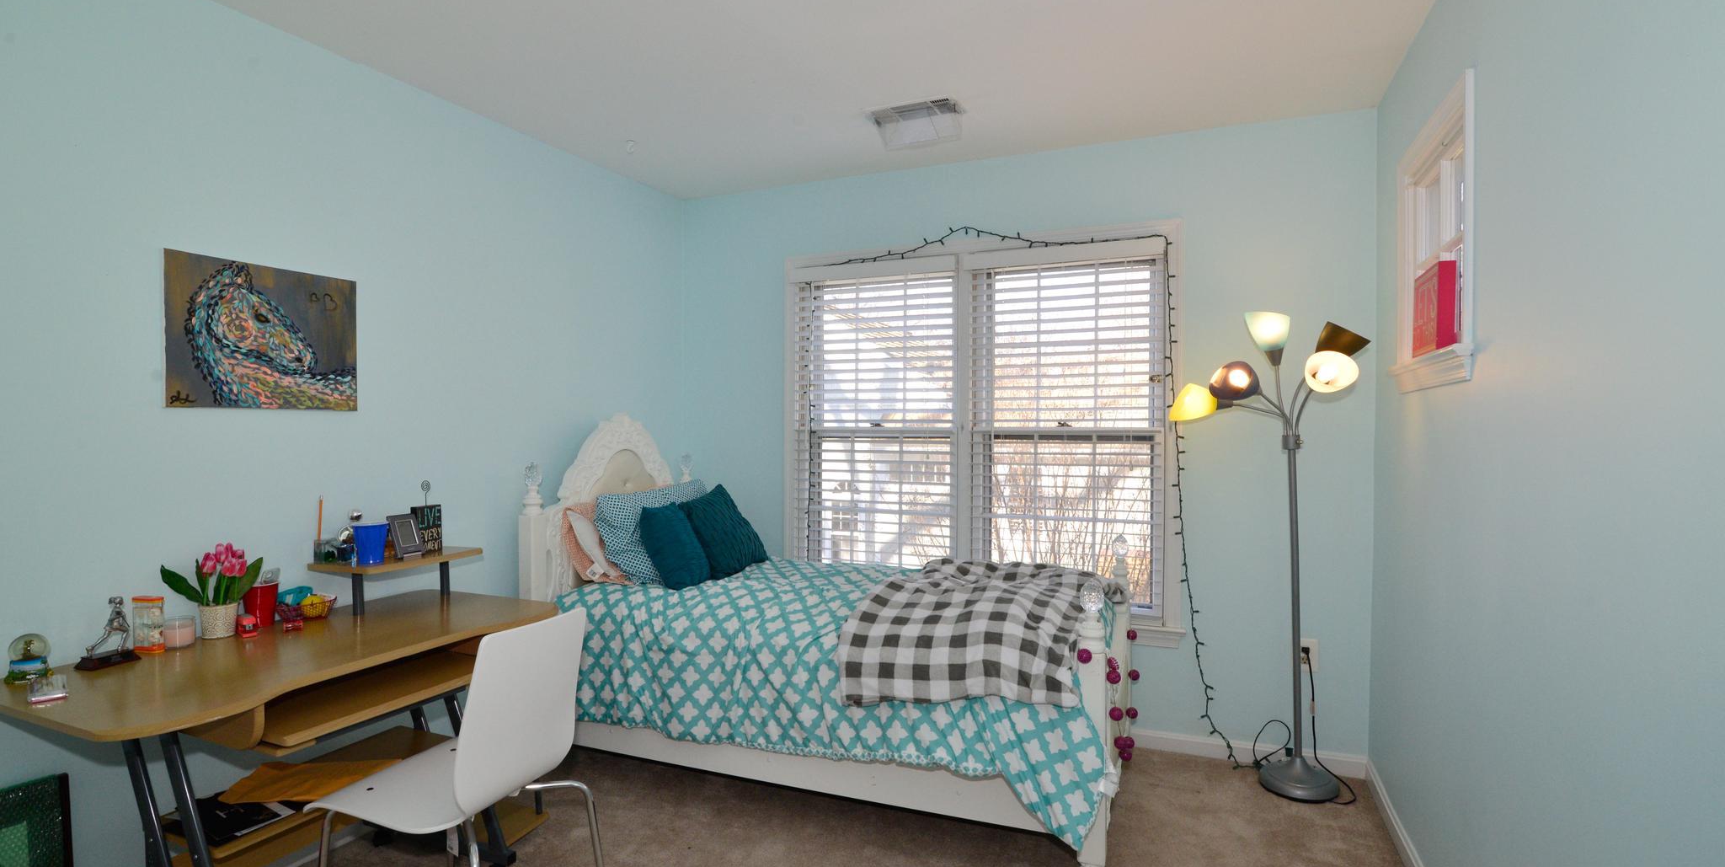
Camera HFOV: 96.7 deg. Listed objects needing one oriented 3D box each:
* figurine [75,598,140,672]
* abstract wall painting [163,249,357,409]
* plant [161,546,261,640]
[{"bbox_3d":[-1.737,0.456,1.776,0.065,0.157,0.105,1,1,33],"label":"figurine"},{"bbox_3d":[-1.684,-0.271,2.173,0.025,0.401,0.483,0,1,25],"label":"abstract wall painting"},{"bbox_3d":[-1.686,0.410,2.008,0.145,0.238,0.195,0,1,25],"label":"plant"}]

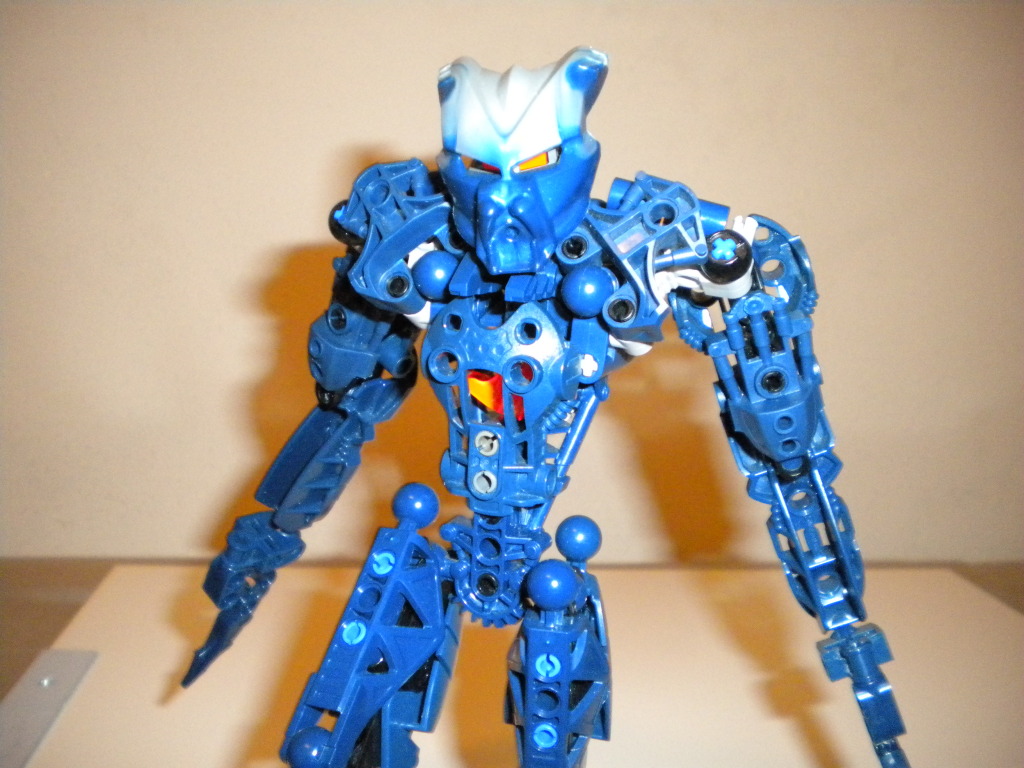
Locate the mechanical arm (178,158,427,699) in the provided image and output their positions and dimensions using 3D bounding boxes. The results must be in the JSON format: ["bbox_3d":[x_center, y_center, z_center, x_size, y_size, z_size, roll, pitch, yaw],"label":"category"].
[{"bbox_3d":[-0.047,0.015,0.241,0.028,0.135,0.028,31,16,30],"label":"mechanical arm"}]

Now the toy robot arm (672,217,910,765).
[{"bbox_3d":[0.070,0.034,0.235,0.031,0.144,0.027,-14,11,17],"label":"toy robot arm"}]

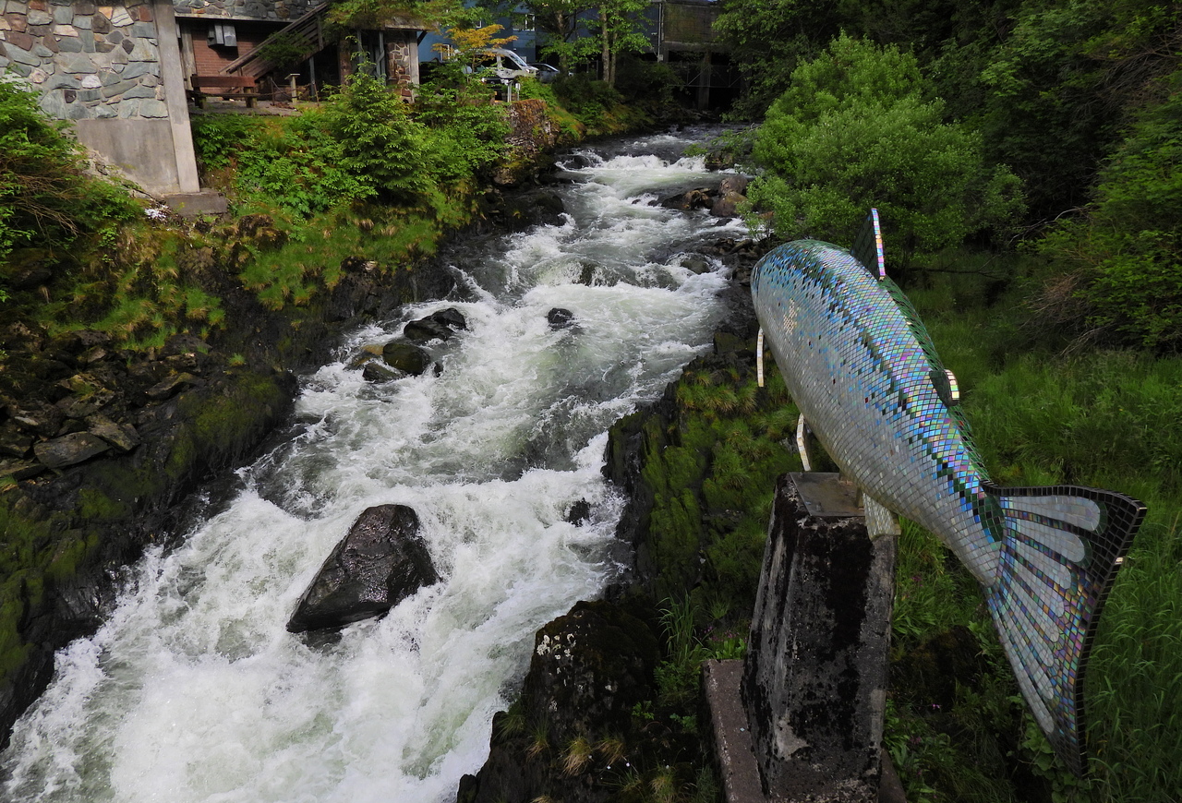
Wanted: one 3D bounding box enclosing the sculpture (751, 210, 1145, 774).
[{"bbox_3d":[0.972,-0.235,3.184,0.560,0.970,3.580,1,18,2],"label":"sculpture"}]

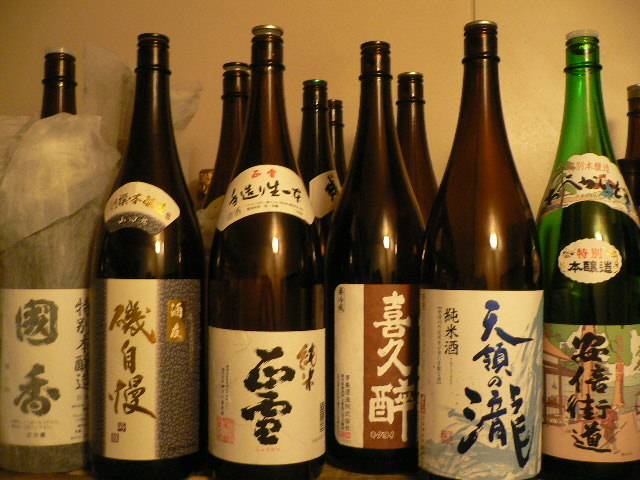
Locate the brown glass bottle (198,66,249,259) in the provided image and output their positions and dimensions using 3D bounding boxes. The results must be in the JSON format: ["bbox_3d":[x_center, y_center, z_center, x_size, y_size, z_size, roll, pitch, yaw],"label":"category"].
[{"bbox_3d":[-0.091,0.009,0.709,0.105,0.398,0.105,0,0,0],"label":"brown glass bottle"}]

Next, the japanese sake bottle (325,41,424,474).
[{"bbox_3d":[0.054,0.010,0.626,0.105,0.397,0.105,0,0,-10],"label":"japanese sake bottle"}]

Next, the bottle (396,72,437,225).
[{"bbox_3d":[0.103,0.011,0.737,0.105,0.397,0.105,0,0,0],"label":"bottle"}]

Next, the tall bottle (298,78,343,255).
[{"bbox_3d":[-0.006,0.011,0.774,0.105,0.397,0.105,0,0,-28],"label":"tall bottle"}]

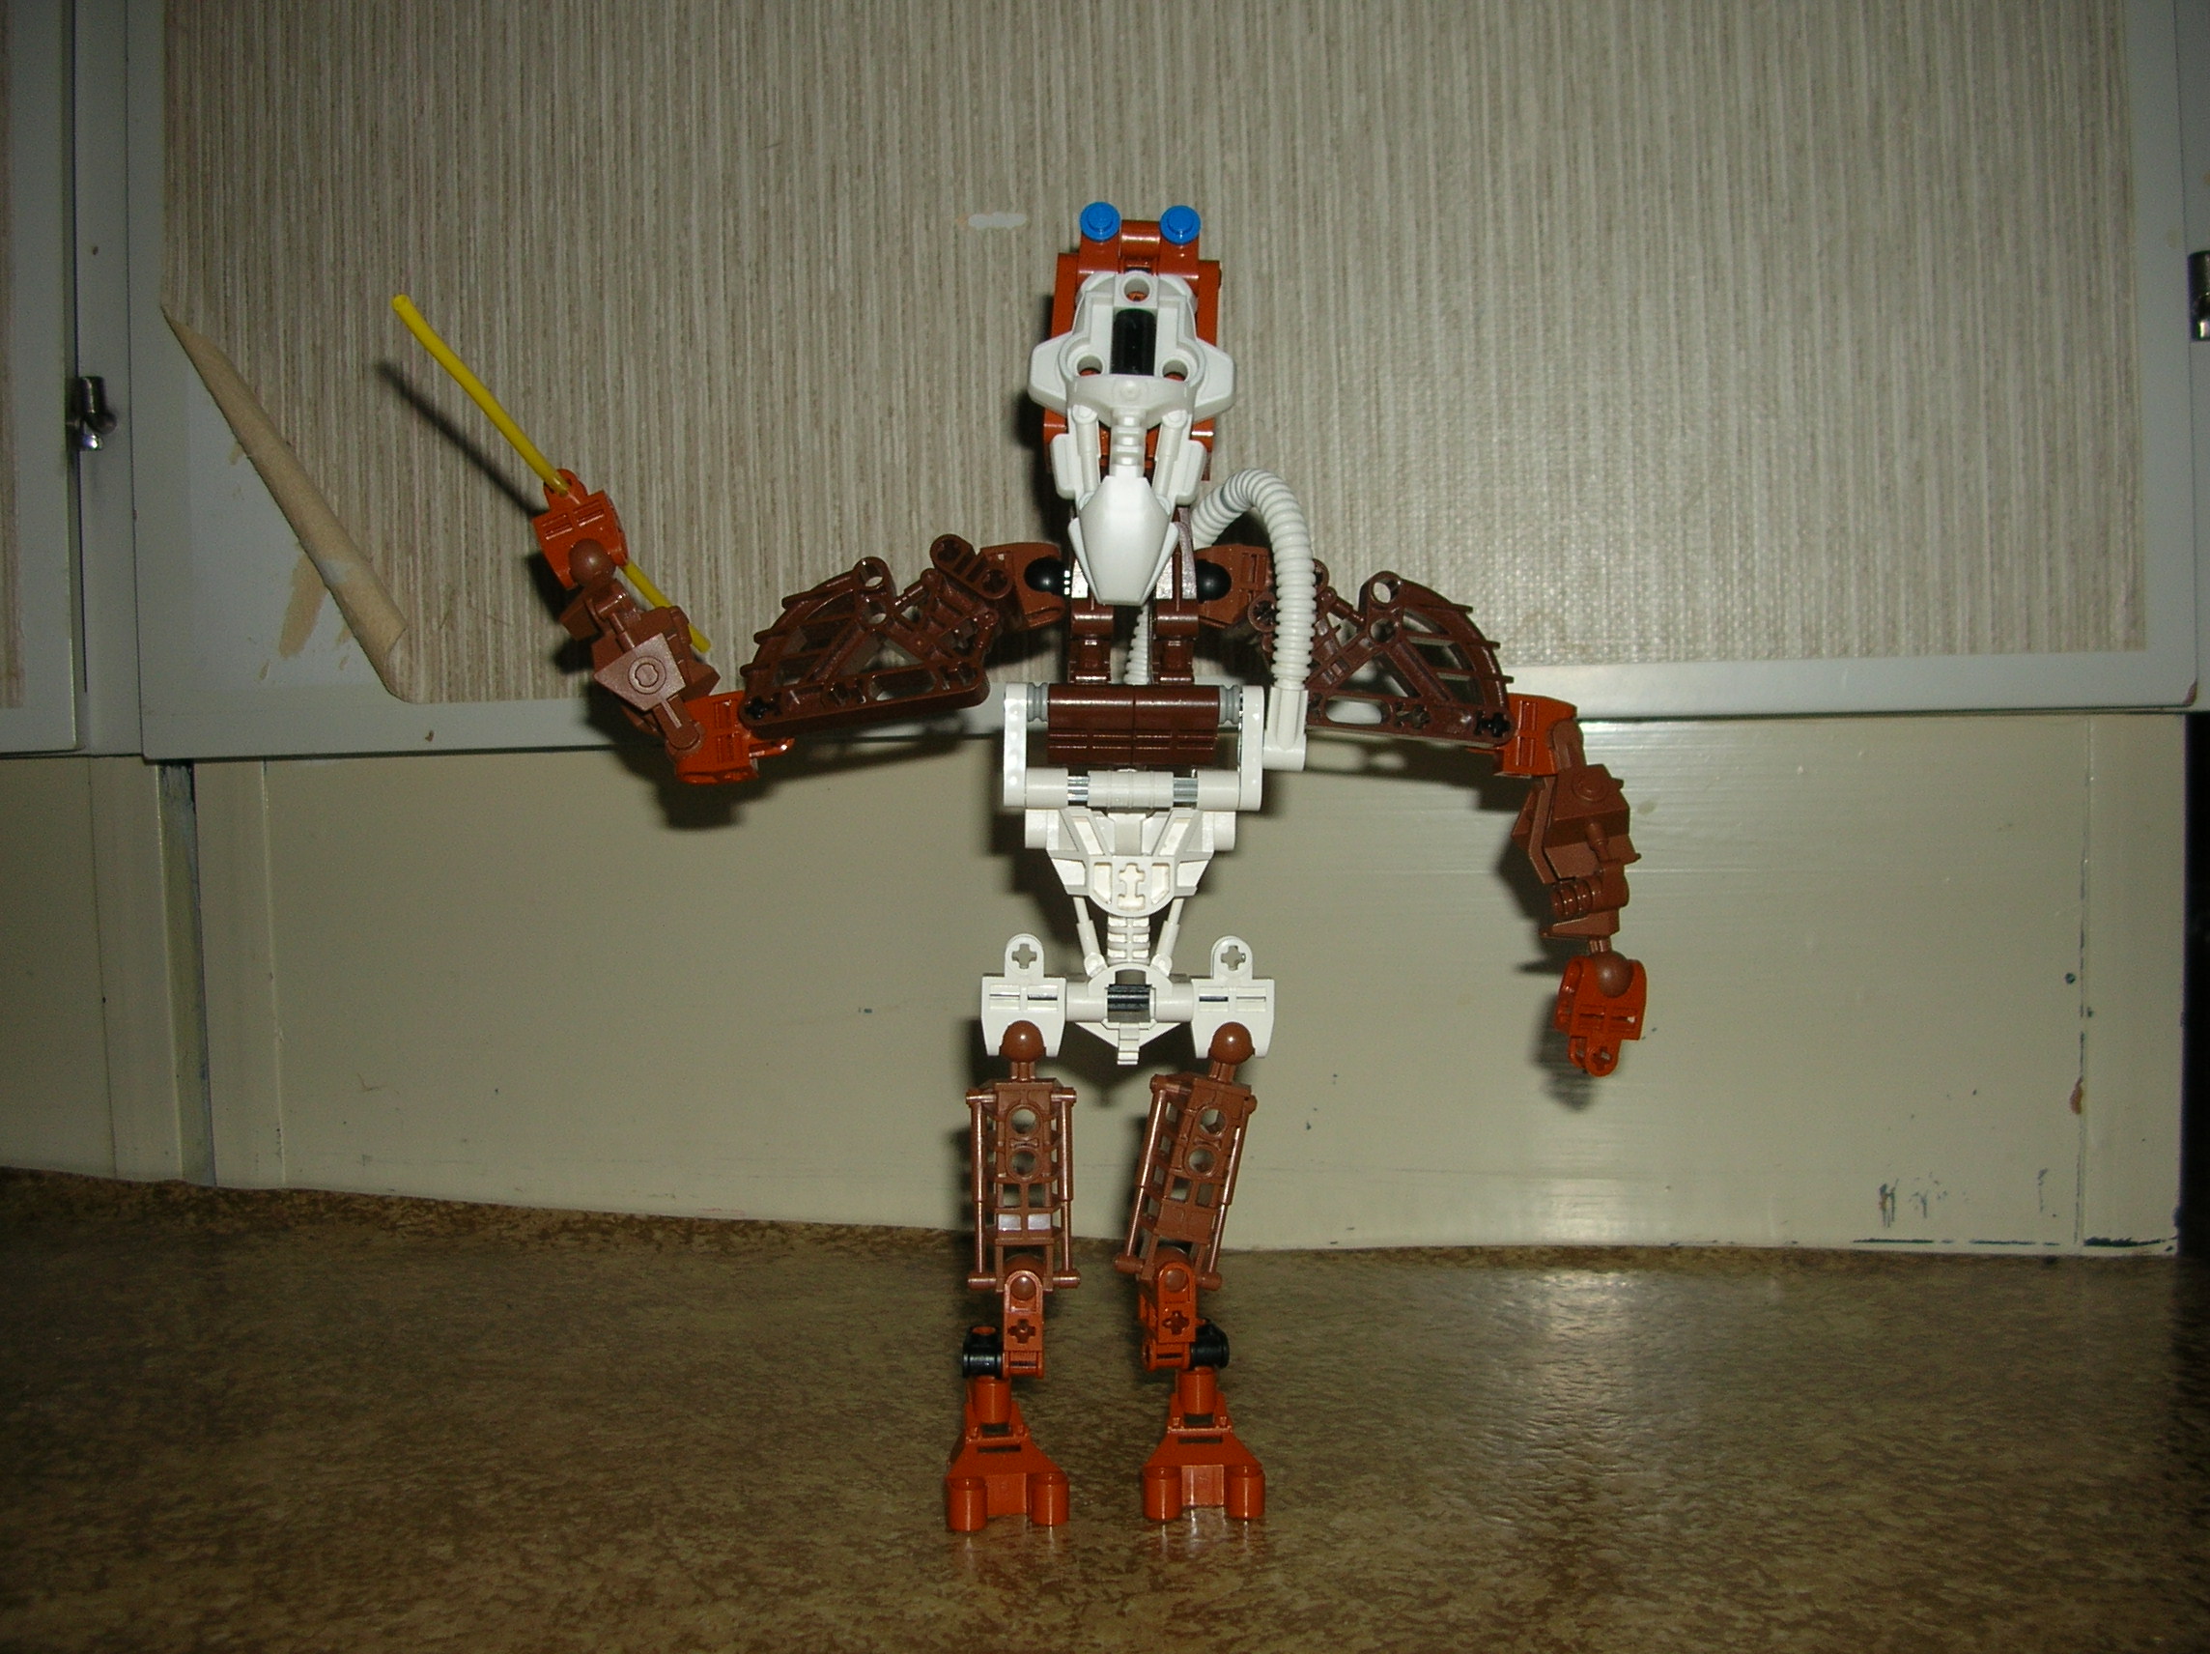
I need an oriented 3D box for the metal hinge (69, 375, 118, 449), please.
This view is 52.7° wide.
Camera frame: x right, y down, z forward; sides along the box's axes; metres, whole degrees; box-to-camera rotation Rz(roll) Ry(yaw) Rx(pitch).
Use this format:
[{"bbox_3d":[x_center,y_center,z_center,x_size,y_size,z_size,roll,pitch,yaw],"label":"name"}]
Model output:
[{"bbox_3d":[-0.322,-0.132,0.710,0.011,0.023,0.009,-1,3,10],"label":"metal hinge"}]

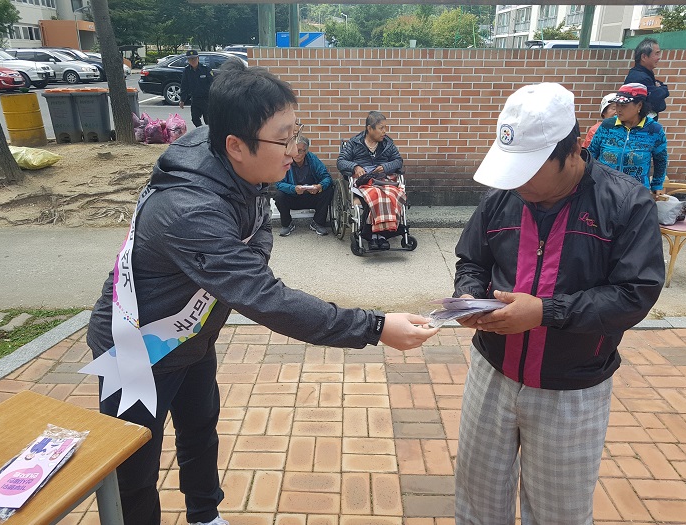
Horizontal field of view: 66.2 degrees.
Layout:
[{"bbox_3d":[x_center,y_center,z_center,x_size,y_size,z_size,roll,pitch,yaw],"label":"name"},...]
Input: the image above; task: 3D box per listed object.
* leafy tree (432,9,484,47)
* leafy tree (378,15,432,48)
[{"bbox_3d":[7.625,-14.564,35.106,3.500,4.200,3.500,0,21,0],"label":"leafy tree"},{"bbox_3d":[3.814,-13.440,33.401,3.600,4.200,3.600,0,21,0],"label":"leafy tree"}]

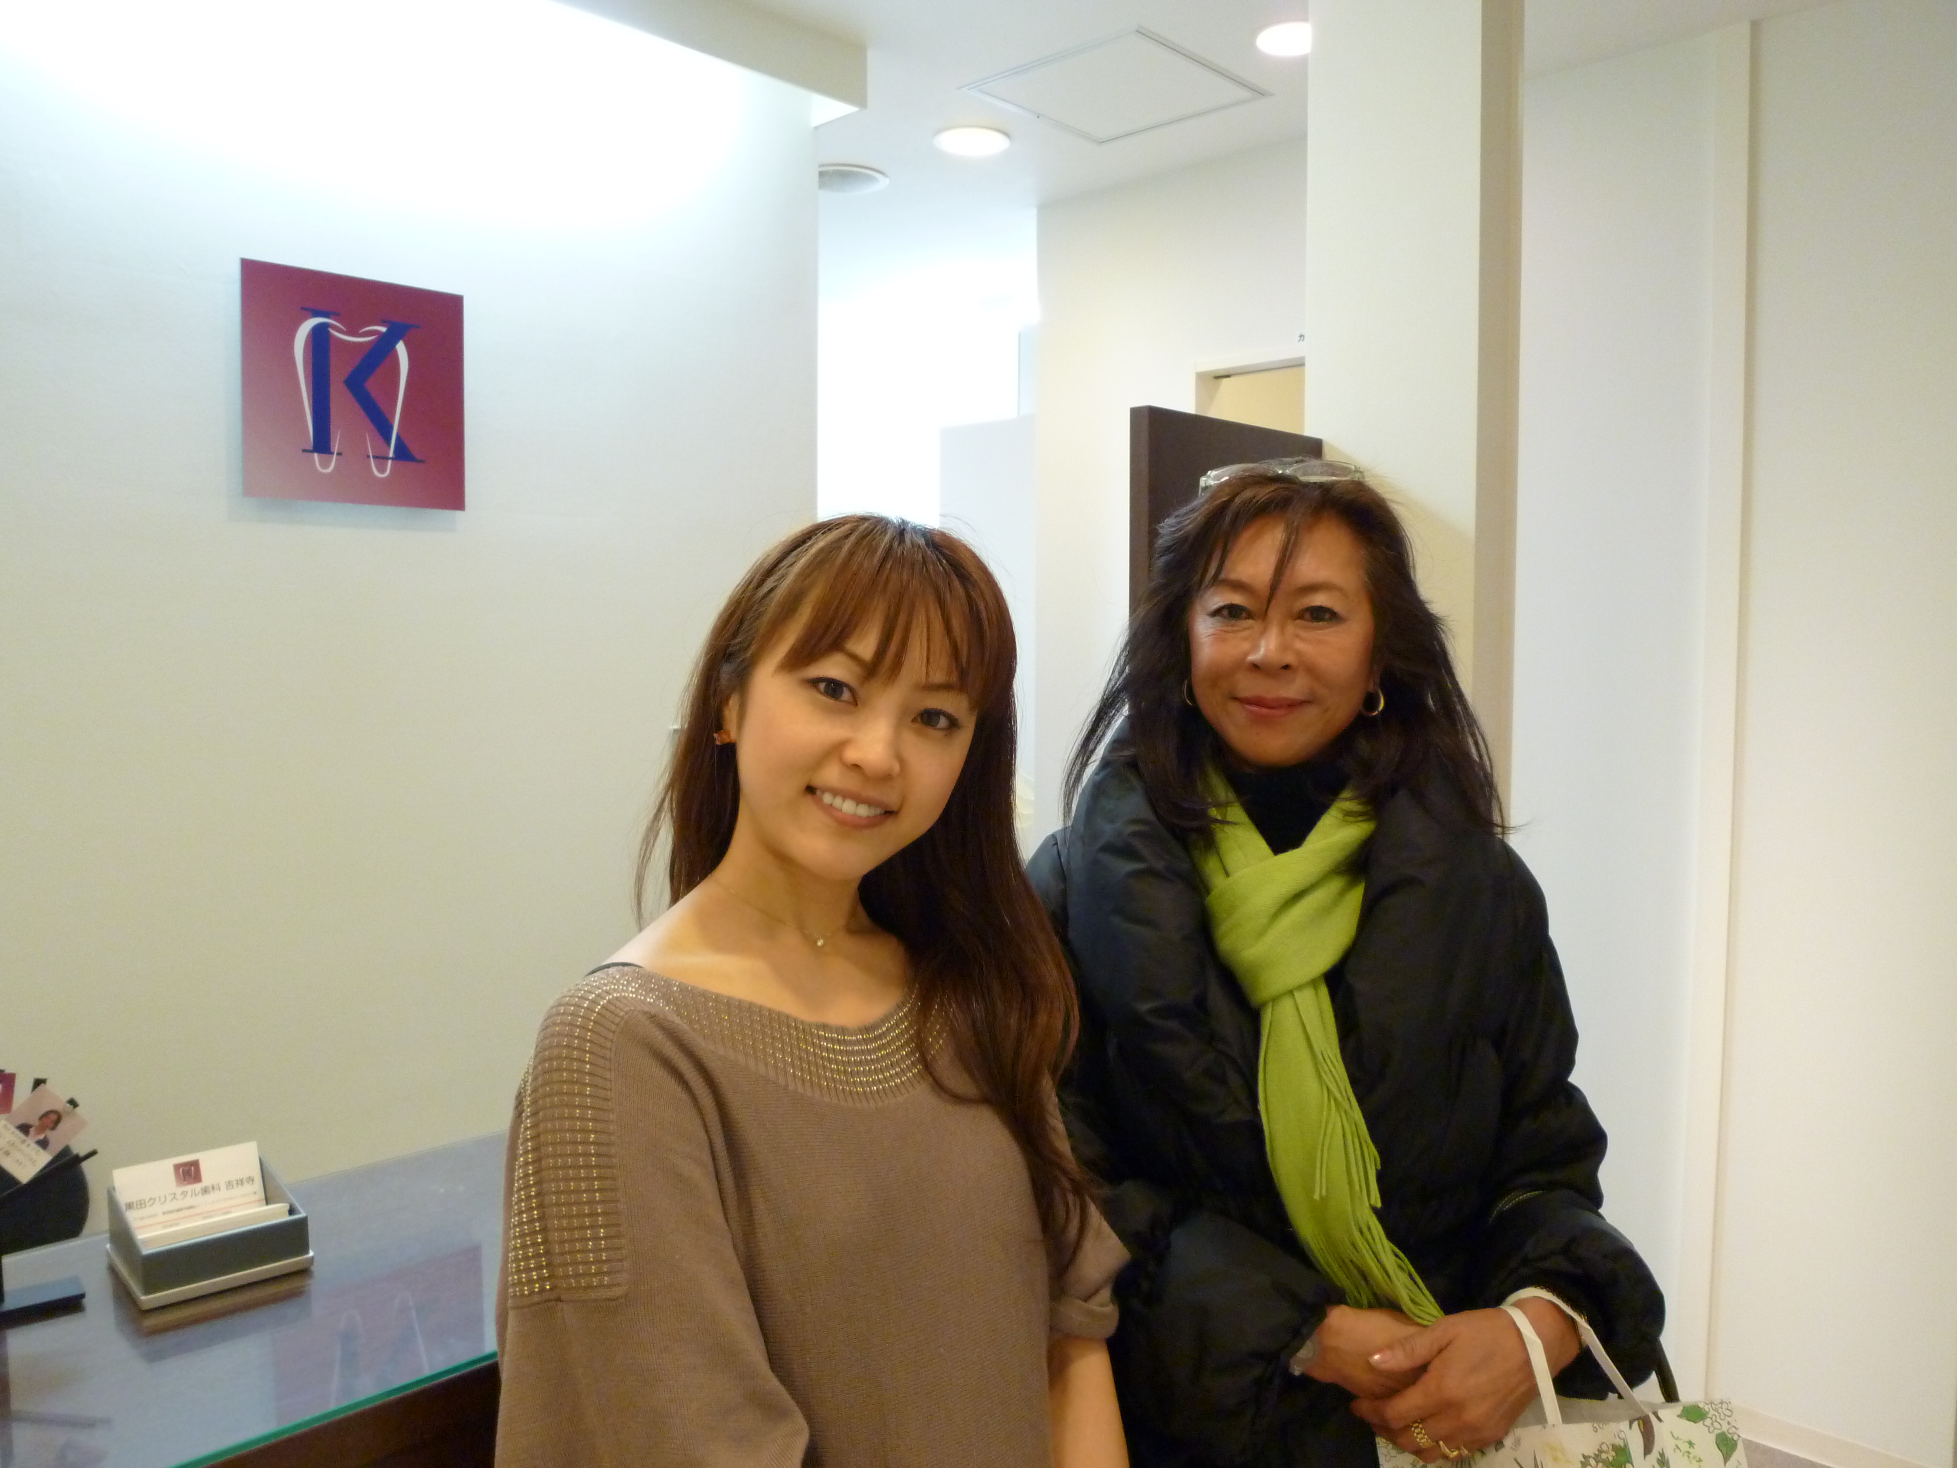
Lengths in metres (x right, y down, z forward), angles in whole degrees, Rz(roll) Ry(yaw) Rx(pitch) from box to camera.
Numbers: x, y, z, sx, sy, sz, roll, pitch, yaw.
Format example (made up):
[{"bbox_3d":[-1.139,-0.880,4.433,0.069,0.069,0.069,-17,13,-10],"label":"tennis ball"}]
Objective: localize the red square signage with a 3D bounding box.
[{"bbox_3d":[-0.992,-0.548,2.262,0.355,0.357,0.020,-3,5,-44],"label":"red square signage"}]

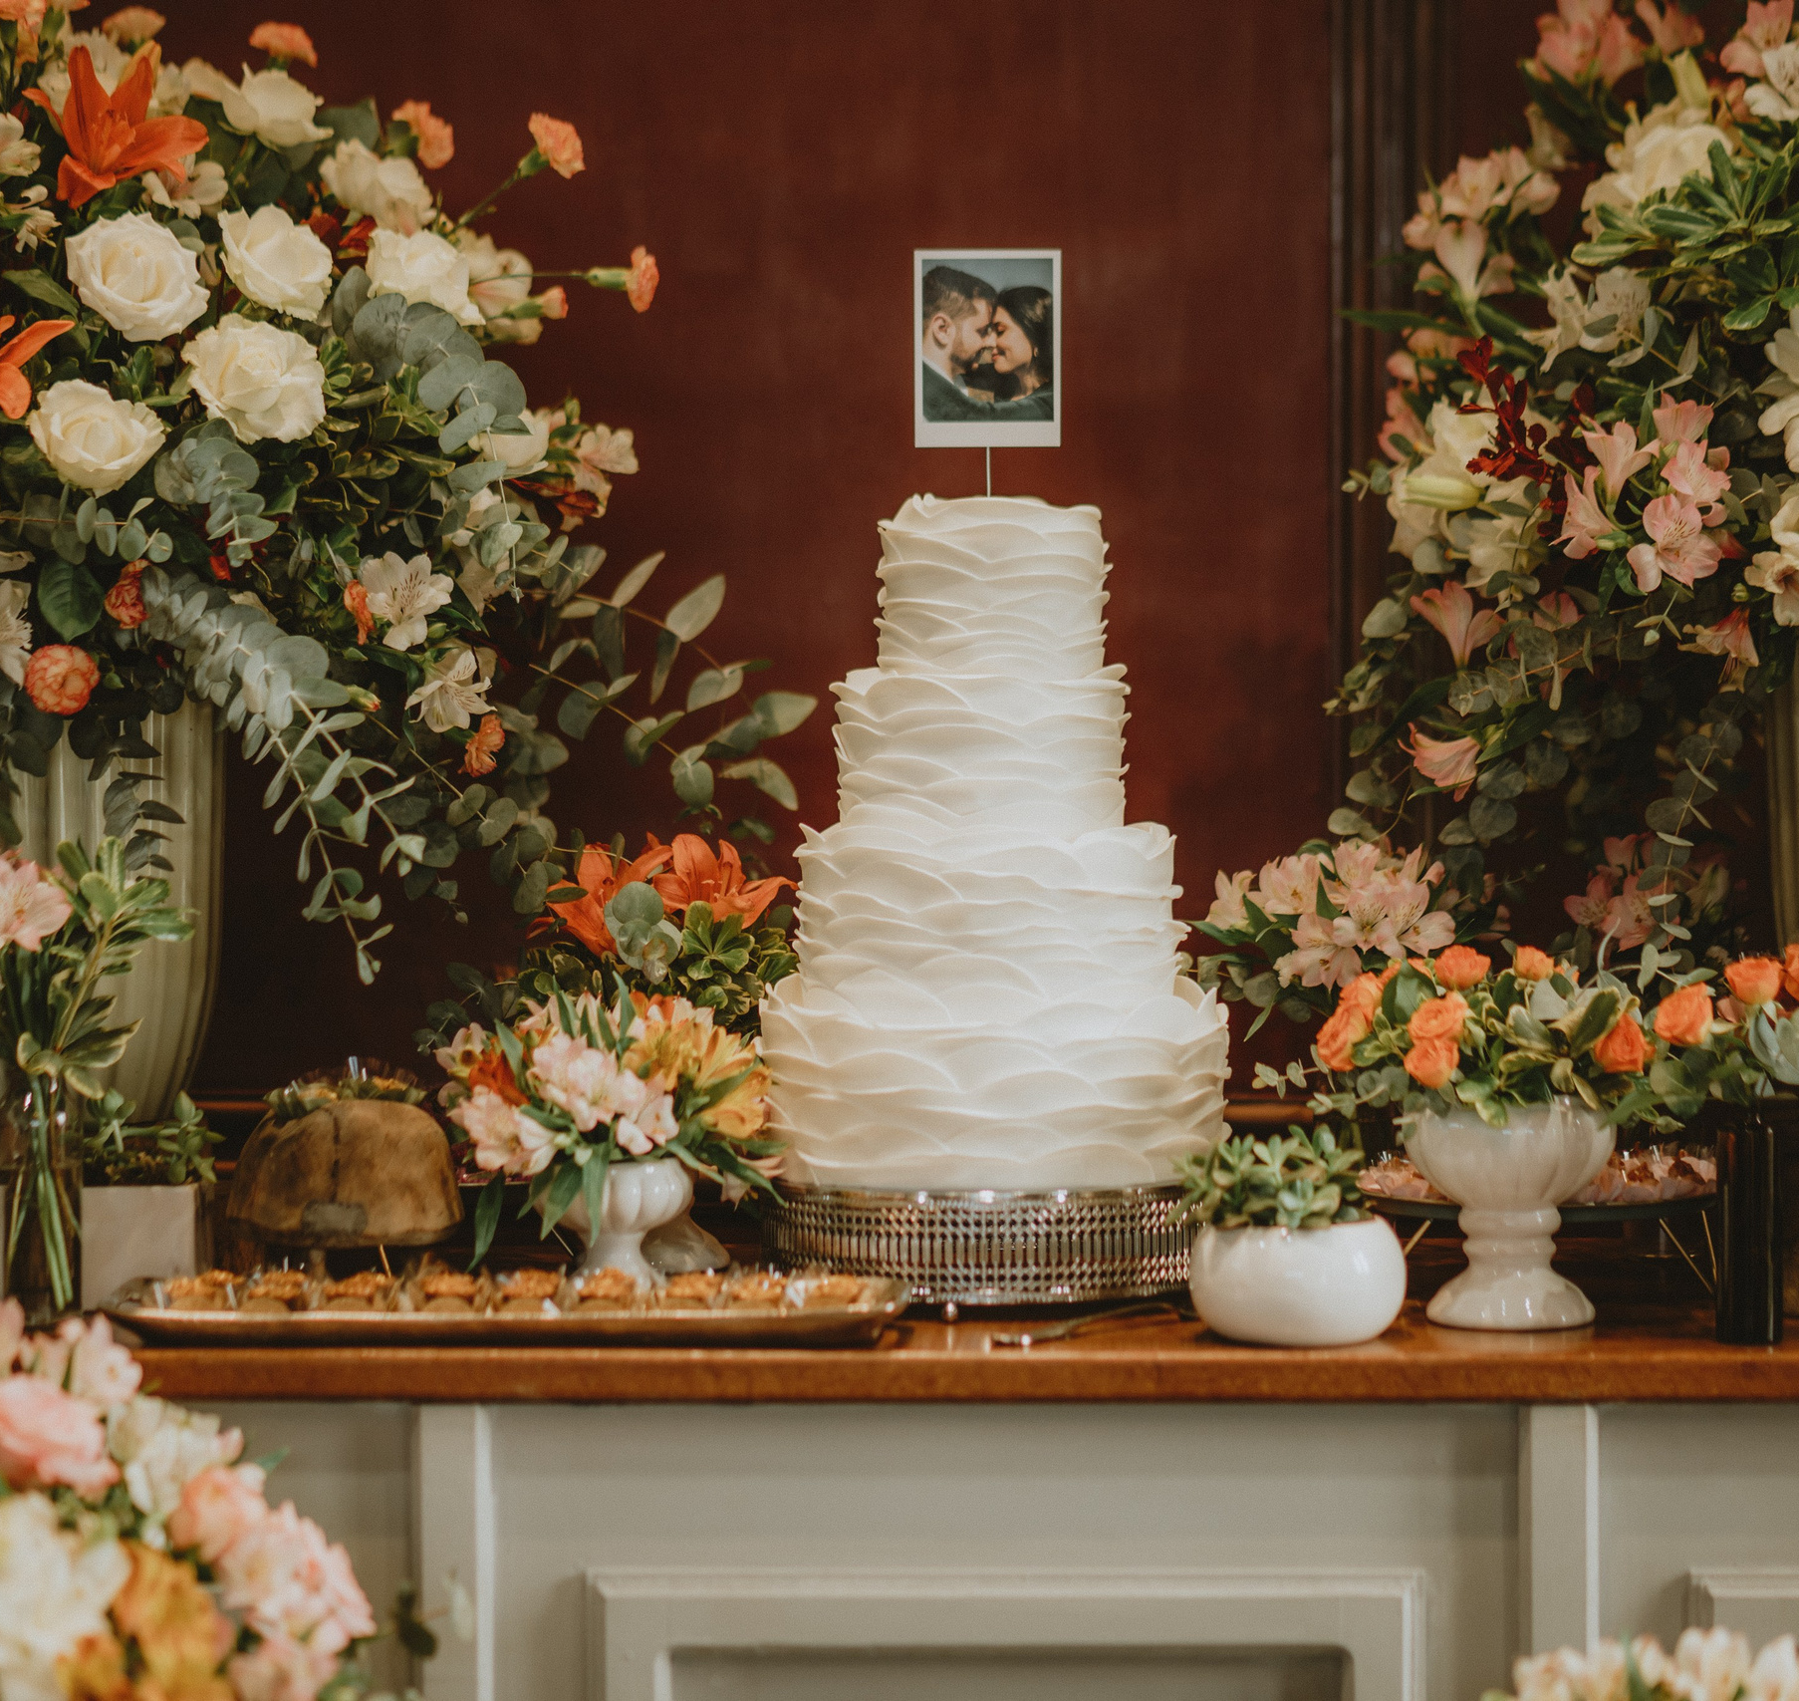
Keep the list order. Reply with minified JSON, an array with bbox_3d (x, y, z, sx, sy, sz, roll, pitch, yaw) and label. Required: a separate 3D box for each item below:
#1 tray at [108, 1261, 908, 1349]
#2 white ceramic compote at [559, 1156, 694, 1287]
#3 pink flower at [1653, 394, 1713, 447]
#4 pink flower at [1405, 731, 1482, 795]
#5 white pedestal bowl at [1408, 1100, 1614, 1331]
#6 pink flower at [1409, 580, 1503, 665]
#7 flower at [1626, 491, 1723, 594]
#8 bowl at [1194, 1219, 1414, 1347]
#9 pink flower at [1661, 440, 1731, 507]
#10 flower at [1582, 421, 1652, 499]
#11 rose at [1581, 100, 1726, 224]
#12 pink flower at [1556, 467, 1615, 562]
[{"bbox_3d":[-0.232,0.260,3.559,0.460,0.039,0.170,0,3,-2],"label":"tray"},{"bbox_3d":[-0.160,0.212,3.420,0.090,0.077,0.090,0,2,0],"label":"white ceramic compote"},{"bbox_3d":[0.442,-0.242,3.400,0.036,0.031,0.035,0,2,-6],"label":"pink flower"},{"bbox_3d":[0.309,-0.050,3.430,0.042,0.037,0.042,-10,7,-30],"label":"pink flower"},{"bbox_3d":[0.363,0.214,3.575,0.120,0.128,0.120,0,3,0],"label":"white pedestal bowl"},{"bbox_3d":[0.318,-0.130,3.440,0.053,0.048,0.045,0,2,14],"label":"pink flower"},{"bbox_3d":[0.432,-0.172,3.360,0.053,0.055,0.040,0,2,3],"label":"flower"},{"bbox_3d":[0.212,0.228,3.190,0.116,0.065,0.116,0,2,0],"label":"bowl"},{"bbox_3d":[0.487,-0.230,3.680,0.044,0.043,0.042,-1,3,-14],"label":"pink flower"},{"bbox_3d":[0.438,-0.238,3.680,0.044,0.048,0.046,1,3,11],"label":"flower"},{"bbox_3d":[0.471,-0.426,3.750,0.088,0.078,0.070,1,3,17],"label":"rose"},{"bbox_3d":[0.388,-0.189,3.390,0.037,0.052,0.042,-2,3,-37],"label":"pink flower"}]

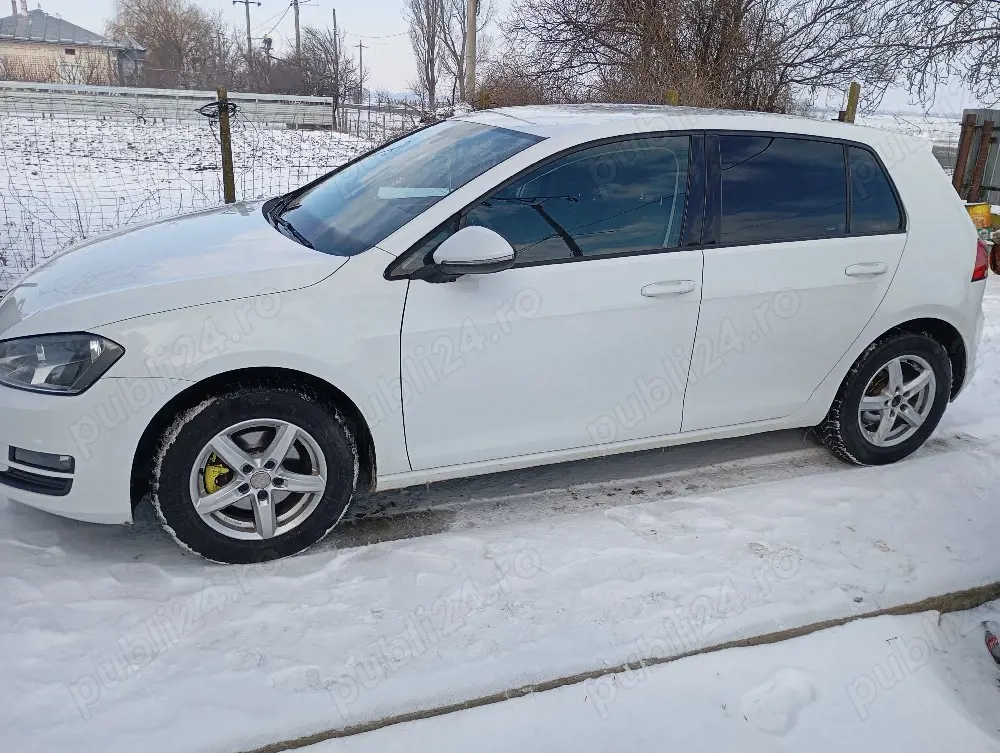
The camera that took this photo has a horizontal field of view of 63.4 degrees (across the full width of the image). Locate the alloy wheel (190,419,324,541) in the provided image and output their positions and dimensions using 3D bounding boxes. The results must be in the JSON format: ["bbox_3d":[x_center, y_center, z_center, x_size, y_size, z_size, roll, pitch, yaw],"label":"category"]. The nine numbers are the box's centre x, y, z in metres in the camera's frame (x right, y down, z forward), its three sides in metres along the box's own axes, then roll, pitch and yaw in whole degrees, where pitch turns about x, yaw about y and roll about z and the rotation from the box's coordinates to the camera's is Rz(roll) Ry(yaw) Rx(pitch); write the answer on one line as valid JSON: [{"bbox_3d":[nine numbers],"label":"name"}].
[{"bbox_3d":[-0.791,0.308,2.656,0.416,0.416,0.180,-5,20,-20],"label":"alloy wheel"}]

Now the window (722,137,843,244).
[{"bbox_3d":[1.101,-0.718,3.113,0.620,0.400,0.050,-5,-1,-20],"label":"window"}]

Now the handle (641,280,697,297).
[{"bbox_3d":[0.596,-0.311,2.853,0.212,0.045,0.046,-5,20,-20],"label":"handle"}]

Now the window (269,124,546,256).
[{"bbox_3d":[-0.443,-0.804,3.284,0.930,0.100,1.380,-34,27,-7],"label":"window"}]

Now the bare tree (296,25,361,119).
[{"bbox_3d":[-9.104,-16.018,43.249,3.600,4.900,3.300,-2,19,-11],"label":"bare tree"}]

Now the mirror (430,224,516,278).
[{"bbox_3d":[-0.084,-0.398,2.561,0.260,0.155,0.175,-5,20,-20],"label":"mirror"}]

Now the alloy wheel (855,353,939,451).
[{"bbox_3d":[1.679,0.080,3.553,0.416,0.416,0.180,-5,20,-20],"label":"alloy wheel"}]

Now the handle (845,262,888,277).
[{"bbox_3d":[1.420,-0.416,3.139,0.207,0.044,0.046,-5,20,-20],"label":"handle"}]

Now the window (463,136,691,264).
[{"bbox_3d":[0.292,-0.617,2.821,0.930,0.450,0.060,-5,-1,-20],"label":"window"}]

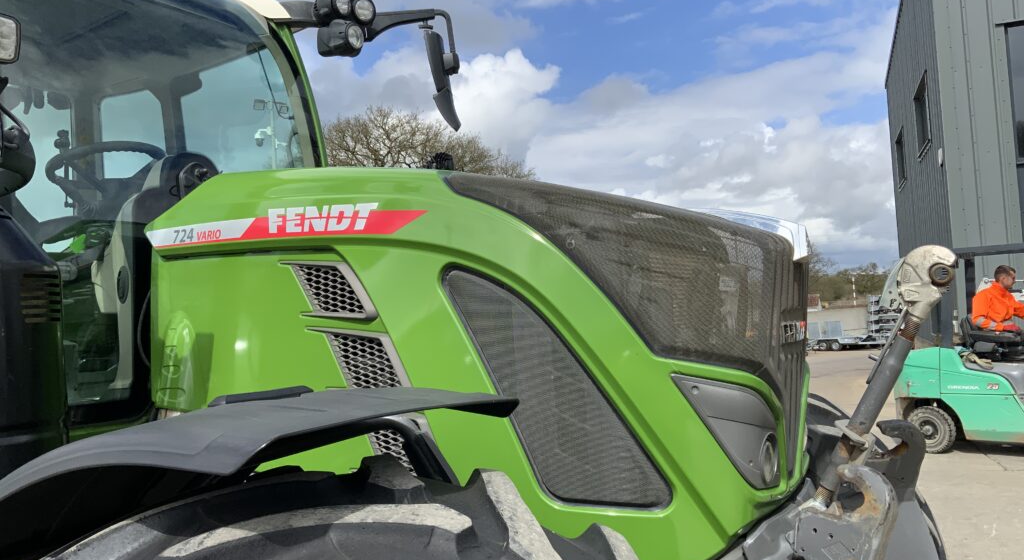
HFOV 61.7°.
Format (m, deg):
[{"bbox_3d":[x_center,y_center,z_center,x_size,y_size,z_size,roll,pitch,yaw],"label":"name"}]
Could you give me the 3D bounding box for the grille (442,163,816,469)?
[{"bbox_3d":[0.332,0.093,2.298,0.880,0.780,0.780,-5,-3,25],"label":"grille"}]

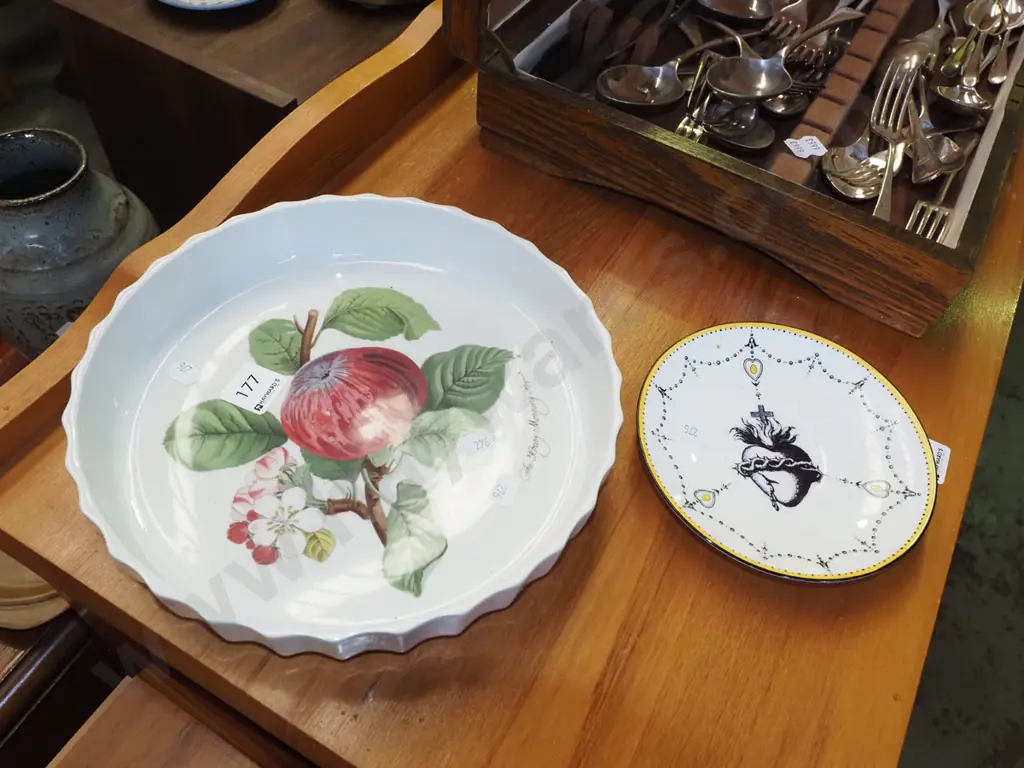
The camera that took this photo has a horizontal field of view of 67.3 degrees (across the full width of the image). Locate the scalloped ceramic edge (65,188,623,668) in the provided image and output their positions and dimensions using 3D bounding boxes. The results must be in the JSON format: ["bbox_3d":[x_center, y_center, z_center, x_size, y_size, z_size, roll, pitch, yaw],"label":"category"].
[{"bbox_3d":[-0.082,0.007,0.416,0.280,0.043,0.280,8,53,0],"label":"scalloped ceramic edge"}]

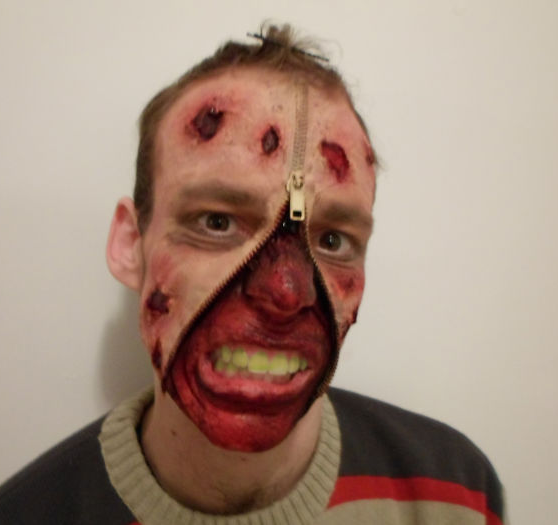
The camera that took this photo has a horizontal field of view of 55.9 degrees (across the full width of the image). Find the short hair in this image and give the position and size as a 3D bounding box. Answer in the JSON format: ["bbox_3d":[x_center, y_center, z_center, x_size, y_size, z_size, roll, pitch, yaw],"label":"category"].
[{"bbox_3d":[-0.016,-0.070,0.384,0.168,0.164,0.189,9,-5,-15],"label":"short hair"}]

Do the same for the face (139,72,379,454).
[{"bbox_3d":[-0.008,-0.003,0.318,0.153,0.211,0.121,9,-5,-15],"label":"face"}]

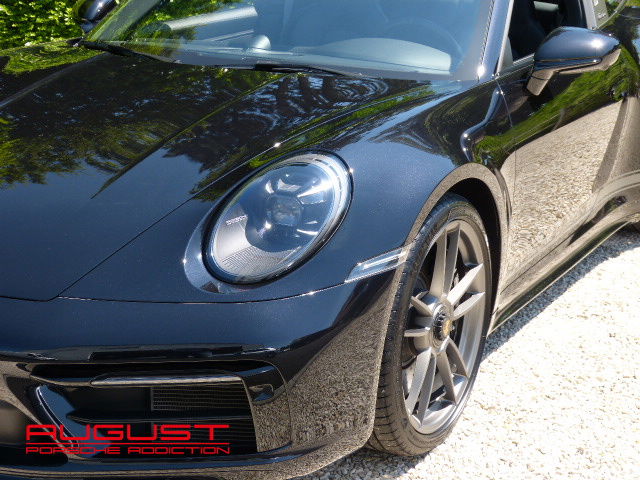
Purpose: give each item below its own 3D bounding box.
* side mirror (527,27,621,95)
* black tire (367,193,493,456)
[{"bbox_3d":[0.747,-0.529,3.636,0.250,0.195,0.140,8,18,29],"label":"side mirror"},{"bbox_3d":[0.217,0.204,3.096,0.245,0.675,0.675,8,18,27],"label":"black tire"}]

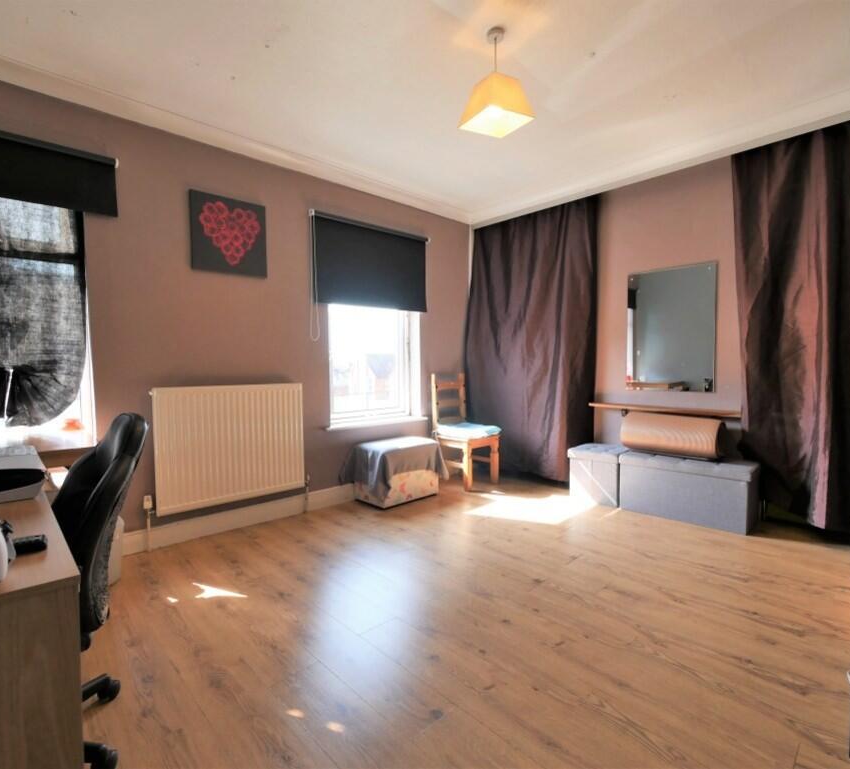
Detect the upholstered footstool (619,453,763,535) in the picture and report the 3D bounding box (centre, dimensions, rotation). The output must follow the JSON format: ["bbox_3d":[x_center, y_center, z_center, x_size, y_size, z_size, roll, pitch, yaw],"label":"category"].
[{"bbox_3d":[1.847,0.732,2.941,0.769,0.389,0.382,2,3,42],"label":"upholstered footstool"}]

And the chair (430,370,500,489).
[{"bbox_3d":[0.383,0.401,3.773,0.425,1.000,0.484,-3,3,-40],"label":"chair"}]

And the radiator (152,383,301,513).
[{"bbox_3d":[-1.240,0.383,2.719,0.901,0.747,0.091,-3,3,-39],"label":"radiator"}]

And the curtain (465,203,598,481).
[{"bbox_3d":[0.969,-0.369,3.858,1.161,2.424,0.161,2,4,43],"label":"curtain"}]

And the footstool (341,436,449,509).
[{"bbox_3d":[-0.210,0.704,3.394,0.656,0.441,0.365,-3,3,-41],"label":"footstool"}]

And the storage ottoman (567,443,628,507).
[{"bbox_3d":[1.420,0.719,3.348,0.382,0.385,0.382,2,4,43],"label":"storage ottoman"}]

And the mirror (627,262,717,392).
[{"bbox_3d":[1.829,-0.407,3.108,0.593,0.917,0.020,2,4,43],"label":"mirror"}]

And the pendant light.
[{"bbox_3d":[0.324,-1.390,1.878,0.228,0.387,0.228,-2,3,-32],"label":"pendant light"}]

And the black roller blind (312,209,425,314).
[{"bbox_3d":[-0.403,-0.951,3.380,1.097,0.661,0.070,-3,3,-39],"label":"black roller blind"}]

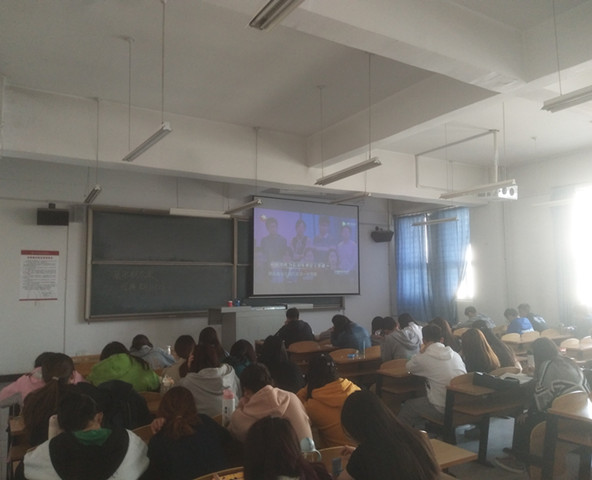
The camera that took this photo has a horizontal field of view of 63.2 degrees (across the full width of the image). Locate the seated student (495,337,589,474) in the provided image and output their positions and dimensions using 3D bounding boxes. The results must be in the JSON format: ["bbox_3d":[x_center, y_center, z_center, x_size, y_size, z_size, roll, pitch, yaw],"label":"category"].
[{"bbox_3d":[2.123,1.460,4.230,0.520,1.180,0.780,3,-6,-31],"label":"seated student"}]

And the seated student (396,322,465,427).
[{"bbox_3d":[1.350,1.490,4.790,0.530,1.240,0.750,3,-6,-31],"label":"seated student"}]

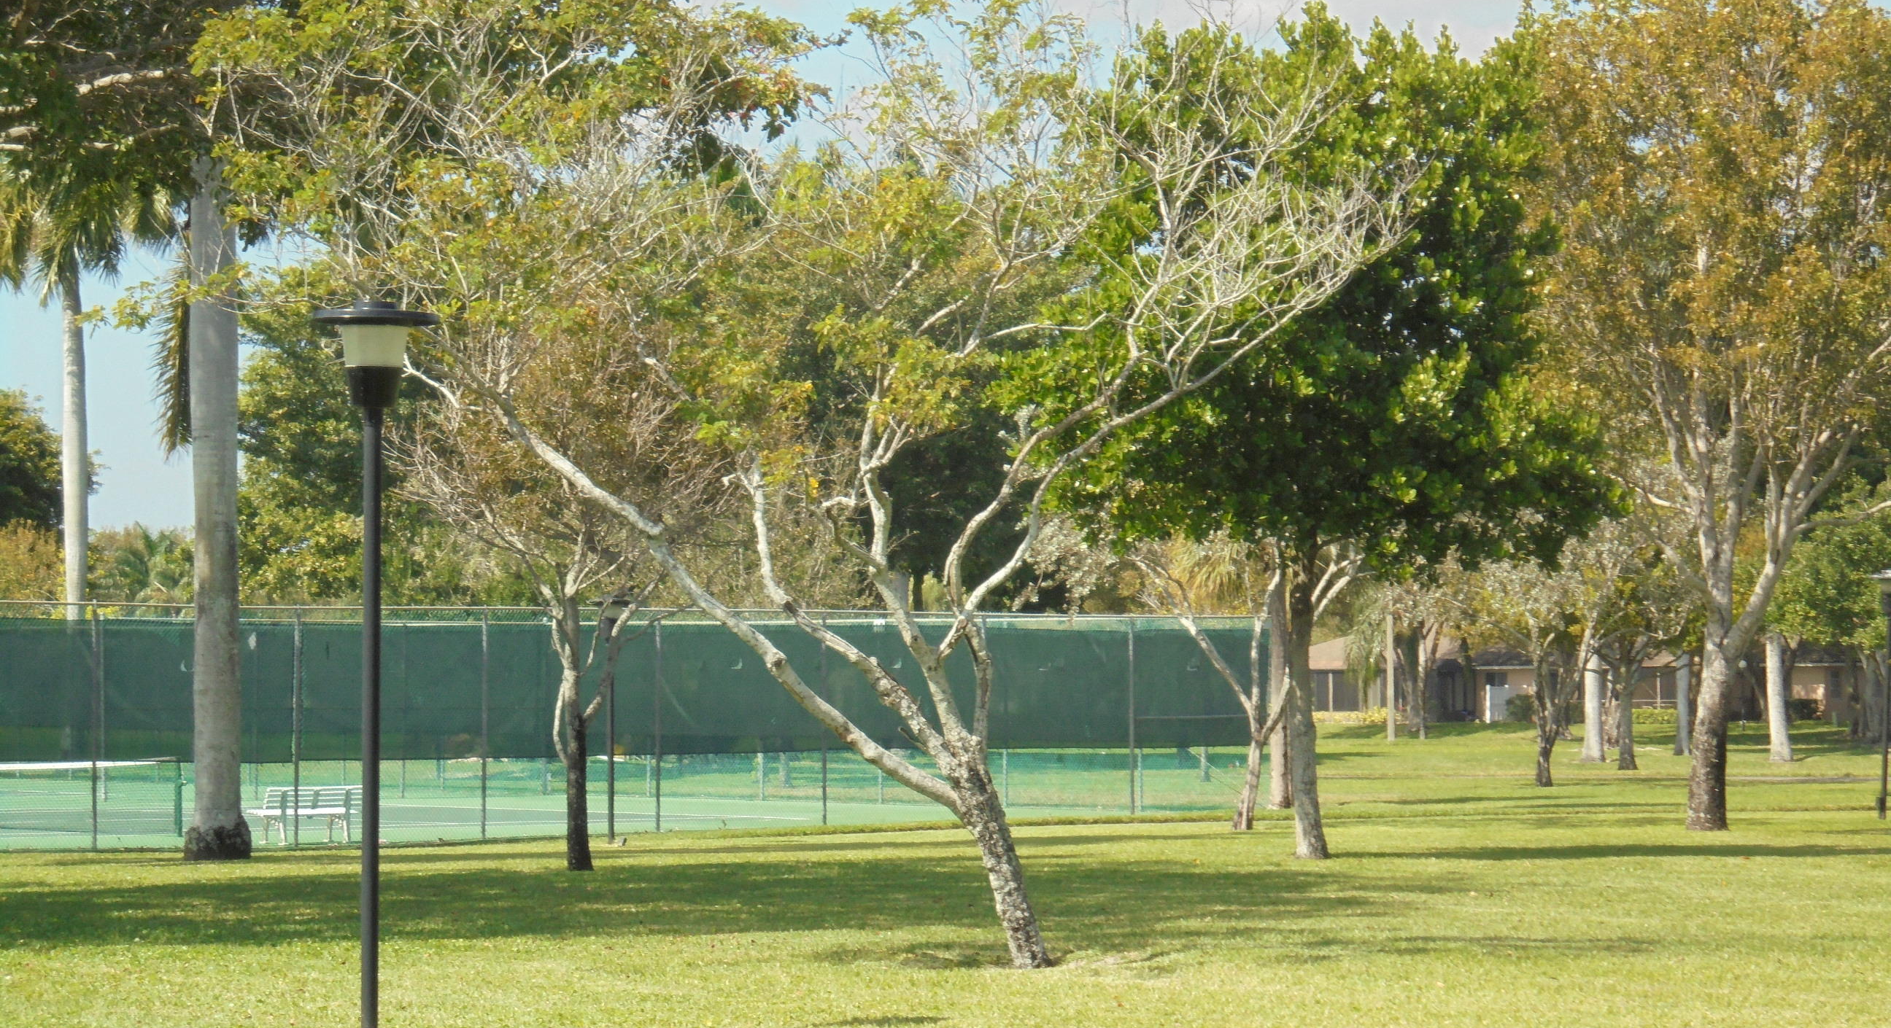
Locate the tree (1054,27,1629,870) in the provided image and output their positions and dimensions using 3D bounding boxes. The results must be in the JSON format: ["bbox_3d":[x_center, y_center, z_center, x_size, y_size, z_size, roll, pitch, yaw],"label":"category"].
[{"bbox_3d":[4.291,-0.894,56.500,6.128,9.347,5.900,0,-2,0],"label":"tree"}]

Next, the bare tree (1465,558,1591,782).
[{"bbox_3d":[10.542,2.850,93.000,2.328,4.228,2.300,0,-2,0],"label":"bare tree"}]

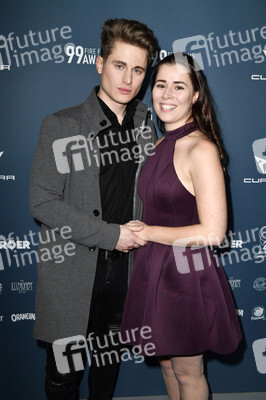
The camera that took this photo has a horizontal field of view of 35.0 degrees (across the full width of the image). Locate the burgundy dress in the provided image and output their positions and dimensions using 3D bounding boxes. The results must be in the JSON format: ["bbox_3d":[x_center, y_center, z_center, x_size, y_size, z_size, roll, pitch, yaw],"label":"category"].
[{"bbox_3d":[0.184,0.130,1.543,0.450,0.860,0.370,7,14,23],"label":"burgundy dress"}]

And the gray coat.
[{"bbox_3d":[-0.136,0.059,1.580,0.520,0.930,0.330,-5,14,-26],"label":"gray coat"}]

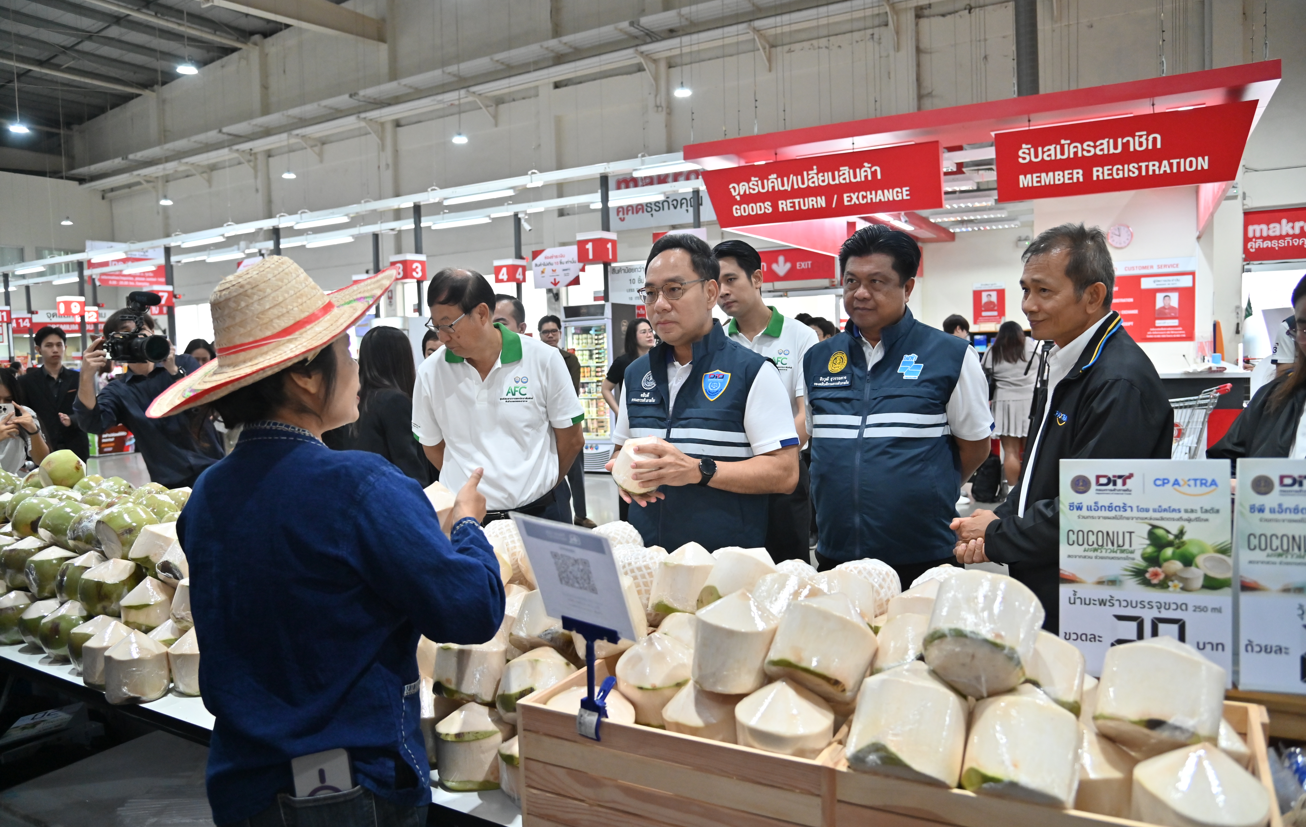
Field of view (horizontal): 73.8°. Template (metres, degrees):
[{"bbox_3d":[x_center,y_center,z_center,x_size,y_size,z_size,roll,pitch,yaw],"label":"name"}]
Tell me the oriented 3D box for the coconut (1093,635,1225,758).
[{"bbox_3d":[0.561,0.299,0.963,0.115,0.117,0.115,16,-20,0],"label":"coconut"}]

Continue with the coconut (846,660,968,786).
[{"bbox_3d":[0.287,0.347,0.985,0.124,0.128,0.124,14,-30,-1],"label":"coconut"}]

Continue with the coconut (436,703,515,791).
[{"bbox_3d":[-0.291,0.528,1.385,0.105,0.121,0.105,0,-1,0],"label":"coconut"}]

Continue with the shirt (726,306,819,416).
[{"bbox_3d":[0.334,-0.034,2.740,0.490,0.600,0.280,0,4,22],"label":"shirt"}]

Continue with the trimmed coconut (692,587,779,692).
[{"bbox_3d":[0.112,0.292,1.149,0.114,0.126,0.114,5,3,0],"label":"trimmed coconut"}]

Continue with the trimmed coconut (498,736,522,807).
[{"bbox_3d":[-0.179,0.517,1.330,0.110,0.119,0.110,-2,3,0],"label":"trimmed coconut"}]

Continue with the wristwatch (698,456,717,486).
[{"bbox_3d":[0.115,0.125,1.890,0.045,0.062,0.055,17,-26,-15],"label":"wristwatch"}]

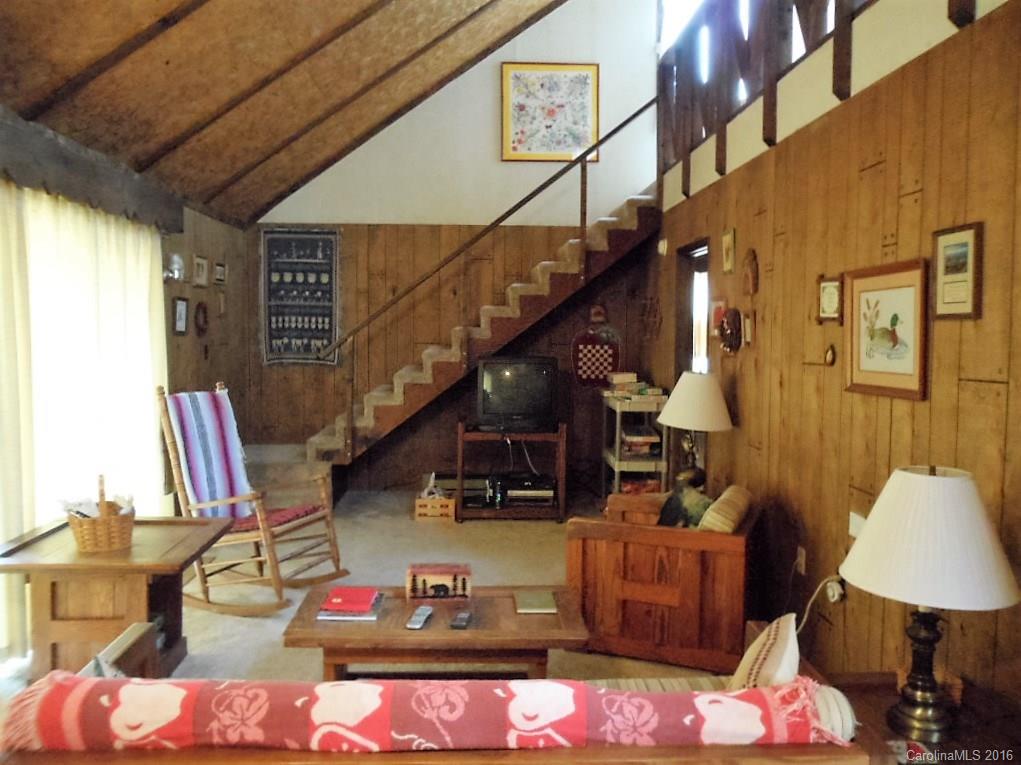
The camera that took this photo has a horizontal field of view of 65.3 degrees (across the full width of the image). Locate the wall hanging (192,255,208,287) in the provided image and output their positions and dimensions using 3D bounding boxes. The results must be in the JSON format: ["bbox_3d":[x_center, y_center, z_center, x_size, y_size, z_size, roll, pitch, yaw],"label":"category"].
[{"bbox_3d":[-2.324,-0.835,5.984,0.025,0.235,0.260,0,4,-3],"label":"wall hanging"}]

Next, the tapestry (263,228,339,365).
[{"bbox_3d":[-1.912,-0.780,7.271,0.685,1.231,0.020,0,3,-5],"label":"tapestry"}]

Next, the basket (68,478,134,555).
[{"bbox_3d":[-1.746,0.545,3.400,0.280,0.298,0.230,-2,4,-27],"label":"basket"}]

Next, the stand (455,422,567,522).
[{"bbox_3d":[0.002,0.697,6.404,0.850,0.770,0.430,0,4,-3],"label":"stand"}]

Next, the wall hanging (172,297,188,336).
[{"bbox_3d":[-2.305,-0.461,5.567,0.025,0.265,0.230,0,4,-3],"label":"wall hanging"}]

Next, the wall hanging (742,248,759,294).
[{"bbox_3d":[1.429,-0.658,4.742,0.030,0.256,0.174,0,3,-5],"label":"wall hanging"}]

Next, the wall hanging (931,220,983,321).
[{"bbox_3d":[1.591,-0.386,2.835,0.020,0.325,0.253,0,3,-5],"label":"wall hanging"}]

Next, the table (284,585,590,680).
[{"bbox_3d":[-0.276,1.079,3.064,1.090,0.420,0.550,0,4,0],"label":"table"}]

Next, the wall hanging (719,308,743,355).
[{"bbox_3d":[1.451,-0.353,5.285,0.070,0.310,0.310,0,4,-3],"label":"wall hanging"}]

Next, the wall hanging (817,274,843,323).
[{"bbox_3d":[1.514,-0.395,3.777,0.020,0.233,0.217,0,3,-5],"label":"wall hanging"}]

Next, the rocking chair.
[{"bbox_3d":[-1.402,0.606,4.372,0.900,1.190,0.570,2,4,22],"label":"rocking chair"}]

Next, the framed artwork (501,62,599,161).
[{"bbox_3d":[0.370,-2.489,7.363,0.911,0.894,0.030,0,3,-5],"label":"framed artwork"}]

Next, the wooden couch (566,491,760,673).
[{"bbox_3d":[0.733,0.873,3.769,0.780,0.660,0.690,1,3,21],"label":"wooden couch"}]

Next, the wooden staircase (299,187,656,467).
[{"bbox_3d":[-0.227,-0.497,6.960,2.970,2.320,0.830,0,4,-3],"label":"wooden staircase"}]

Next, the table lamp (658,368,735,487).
[{"bbox_3d":[1.077,0.272,4.625,0.430,0.675,0.430,0,3,-5],"label":"table lamp"}]

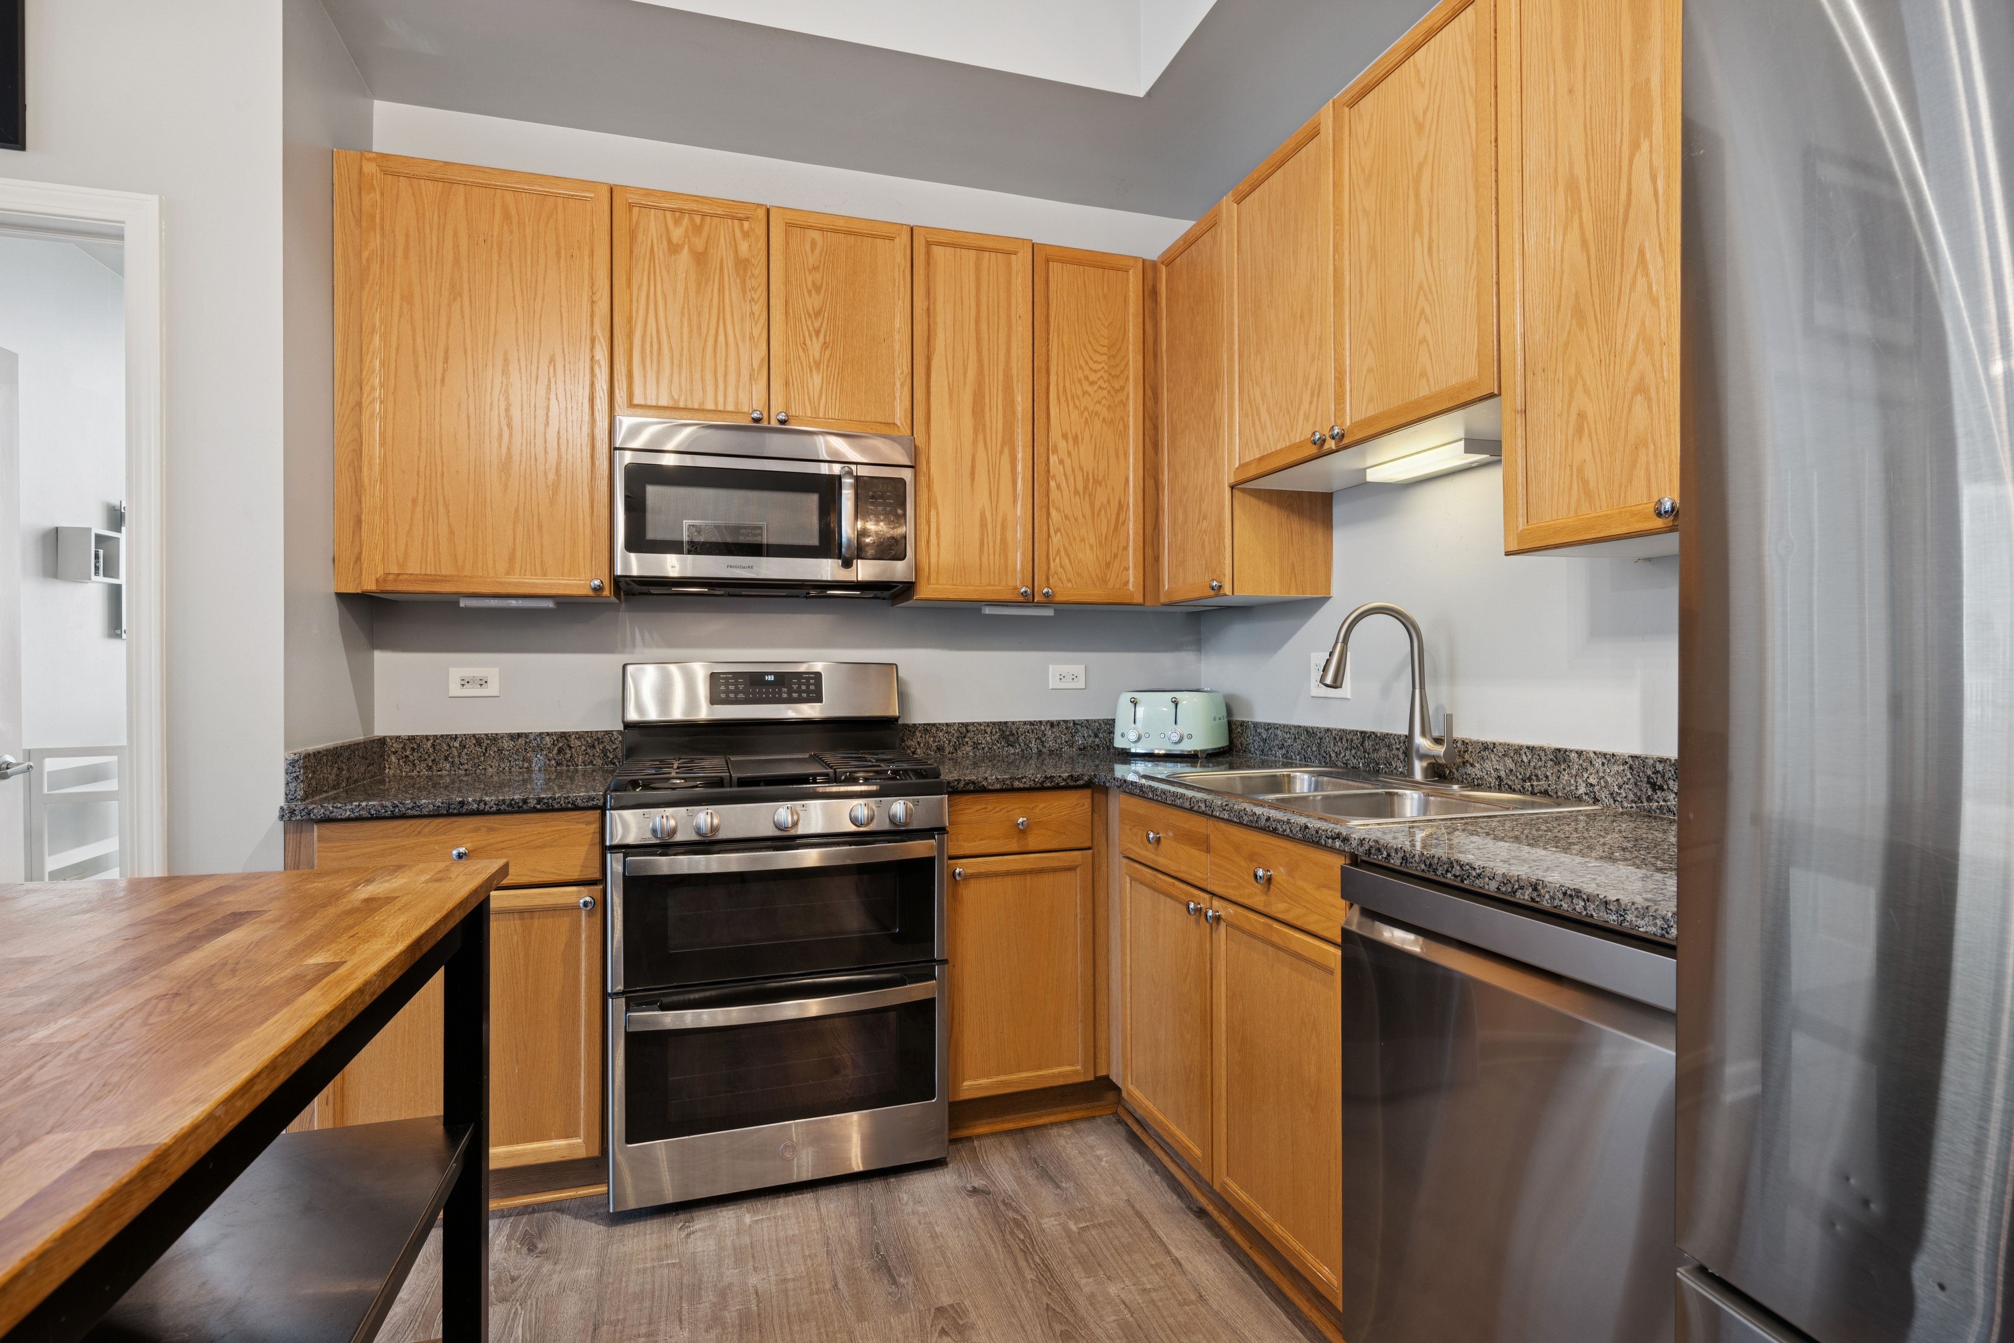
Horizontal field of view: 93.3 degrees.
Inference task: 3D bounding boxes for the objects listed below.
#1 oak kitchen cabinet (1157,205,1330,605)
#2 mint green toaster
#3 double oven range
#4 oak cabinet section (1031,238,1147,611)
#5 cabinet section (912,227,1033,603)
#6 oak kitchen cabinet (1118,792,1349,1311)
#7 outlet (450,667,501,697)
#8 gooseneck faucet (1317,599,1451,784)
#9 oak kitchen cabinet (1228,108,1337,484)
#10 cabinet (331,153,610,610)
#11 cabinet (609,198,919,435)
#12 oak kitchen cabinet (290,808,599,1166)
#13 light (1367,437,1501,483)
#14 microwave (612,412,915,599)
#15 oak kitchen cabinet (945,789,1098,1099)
[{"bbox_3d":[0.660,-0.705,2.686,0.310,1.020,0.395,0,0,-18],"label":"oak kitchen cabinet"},{"bbox_3d":[0.518,0.160,2.982,0.275,0.192,0.275,0,0,27],"label":"mint green toaster"},{"bbox_3d":[-0.593,0.579,2.466,0.760,1.195,0.680,0,0,-18],"label":"double oven range"},{"bbox_3d":[0.196,-0.720,2.969,0.351,1.041,0.325,0,0,-18],"label":"oak cabinet section"},{"bbox_3d":[-0.141,-0.718,2.859,0.351,1.041,0.325,0,0,-18],"label":"cabinet section"},{"bbox_3d":[0.718,0.679,2.057,0.628,0.770,0.870,0,0,-18],"label":"oak kitchen cabinet"},{"bbox_3d":[-1.429,0.029,2.553,0.121,0.077,0.008,0,0,-18],"label":"outlet"},{"bbox_3d":[0.823,0.051,2.085,0.285,0.401,0.115,0,0,-18],"label":"gooseneck faucet"},{"bbox_3d":[0.794,-0.851,2.289,0.325,0.748,0.423,0,0,-18],"label":"oak kitchen cabinet"},{"bbox_3d":[-1.312,-0.694,2.424,0.592,1.020,0.328,0,0,-18],"label":"cabinet"},{"bbox_3d":[-0.668,-0.920,2.629,0.762,0.573,0.328,0,0,-18],"label":"cabinet"},{"bbox_3d":[-1.259,0.692,2.285,0.595,0.787,0.616,0,0,-18],"label":"oak kitchen cabinet"},{"bbox_3d":[0.958,-0.468,2.140,0.108,0.030,0.303,0,0,-18],"label":"light"},{"bbox_3d":[-0.654,-0.428,2.611,0.757,0.413,0.368,0,0,-18],"label":"microwave"},{"bbox_3d":[-0.053,0.684,2.685,0.395,0.770,0.620,0,0,-18],"label":"oak kitchen cabinet"}]

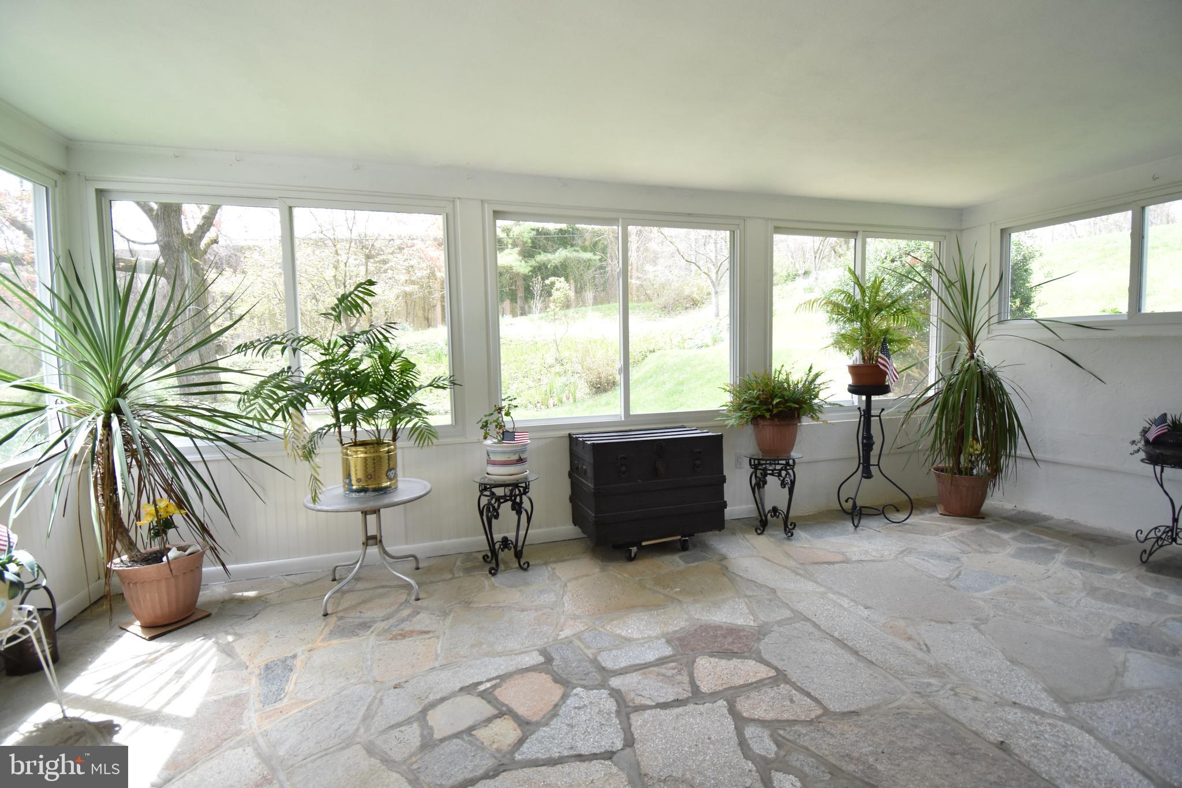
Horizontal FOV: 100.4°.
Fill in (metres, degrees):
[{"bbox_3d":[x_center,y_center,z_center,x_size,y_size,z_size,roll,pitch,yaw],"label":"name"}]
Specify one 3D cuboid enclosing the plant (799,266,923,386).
[{"bbox_3d":[1.952,-0.472,3.476,0.756,0.831,0.670,-2,4,-15],"label":"plant"}]

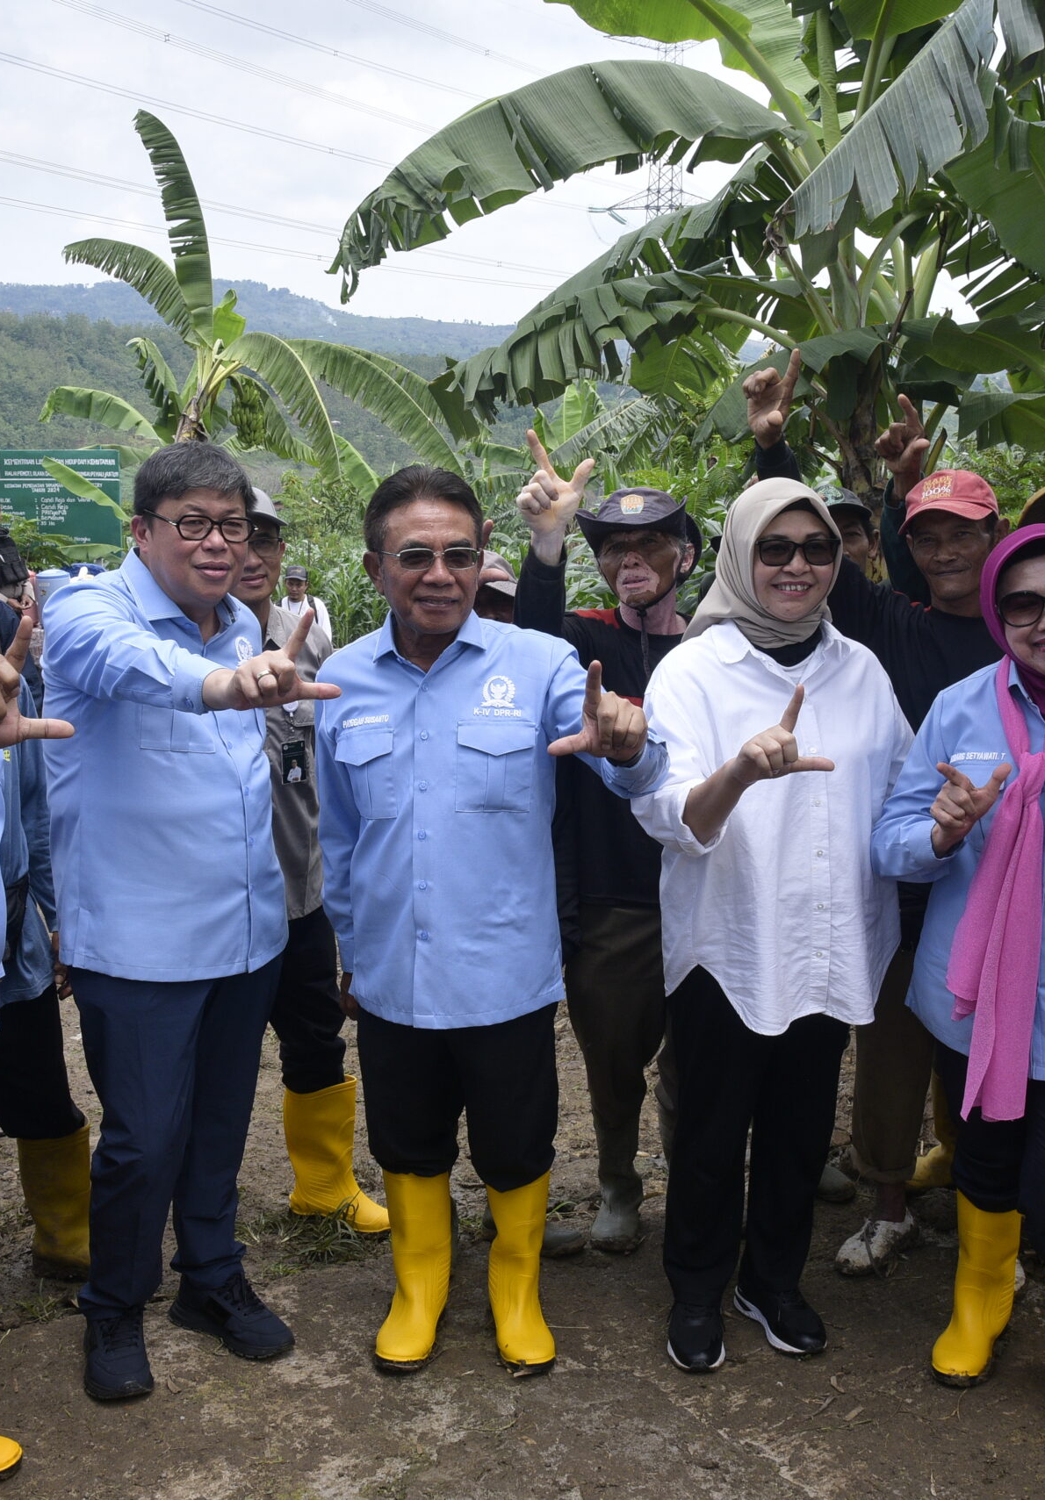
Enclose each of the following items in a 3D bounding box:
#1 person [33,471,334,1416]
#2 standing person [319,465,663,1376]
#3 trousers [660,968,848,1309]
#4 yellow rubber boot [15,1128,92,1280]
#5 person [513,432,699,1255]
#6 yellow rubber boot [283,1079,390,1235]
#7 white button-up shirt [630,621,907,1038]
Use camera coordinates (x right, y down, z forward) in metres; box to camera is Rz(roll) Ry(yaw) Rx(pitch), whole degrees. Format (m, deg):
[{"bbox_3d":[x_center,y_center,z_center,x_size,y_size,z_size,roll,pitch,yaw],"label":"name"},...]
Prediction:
[{"bbox_3d":[-0.475,0.336,2.459,0.530,1.660,0.640,-10,16,-40],"label":"person"},{"bbox_3d":[-0.061,0.351,2.526,0.560,1.630,0.460,-2,13,-8],"label":"standing person"},{"bbox_3d":[0.420,0.629,2.741,0.370,0.930,0.290,-1,12,-6],"label":"trousers"},{"bbox_3d":[-0.920,0.951,3.075,0.130,0.325,0.280,-9,15,-37],"label":"yellow rubber boot"},{"bbox_3d":[0.179,0.238,2.972,0.480,1.670,0.500,2,13,8],"label":"person"},{"bbox_3d":[-0.399,0.875,3.277,0.280,0.335,0.110,5,13,21],"label":"yellow rubber boot"},{"bbox_3d":[0.435,0.123,2.572,0.500,0.690,0.360,-1,12,-6],"label":"white button-up shirt"}]

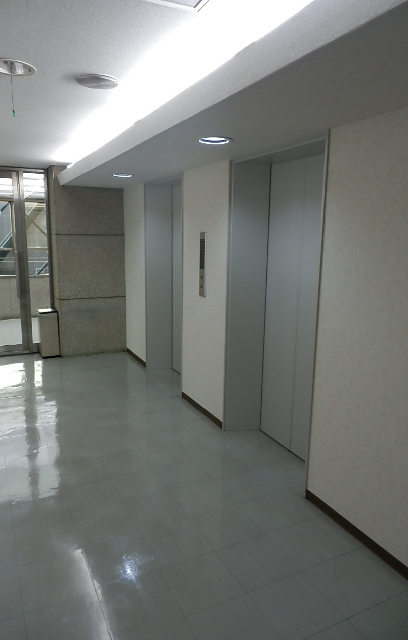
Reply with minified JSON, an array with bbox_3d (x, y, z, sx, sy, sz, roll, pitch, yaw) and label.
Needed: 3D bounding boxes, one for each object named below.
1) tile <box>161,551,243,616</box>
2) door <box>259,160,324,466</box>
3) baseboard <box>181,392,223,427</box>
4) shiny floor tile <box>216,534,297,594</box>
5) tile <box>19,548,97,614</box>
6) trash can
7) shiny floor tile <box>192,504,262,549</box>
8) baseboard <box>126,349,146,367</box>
[{"bbox_3d":[-0.009,1.207,2.043,0.300,0.010,0.300,-4,12,-26],"label":"tile"},{"bbox_3d":[0.675,-0.048,3.108,0.050,2.080,0.790,-4,12,-26],"label":"door"},{"bbox_3d":[-0.021,0.801,3.991,0.012,0.062,0.790,-4,12,-26],"label":"baseboard"},{"bbox_3d":[0.259,1.187,2.176,0.300,0.010,0.300,-4,12,-26],"label":"shiny floor tile"},{"bbox_3d":[-0.679,1.197,2.040,0.300,0.010,0.300,-4,12,-26],"label":"tile"},{"bbox_3d":[-2.014,0.169,5.755,0.215,0.590,0.330,-4,12,-26],"label":"trash can"},{"bbox_3d":[0.125,1.134,2.439,0.300,0.010,0.300,-4,12,-26],"label":"shiny floor tile"},{"bbox_3d":[-0.861,0.475,5.638,0.012,0.062,0.785,-4,12,-26],"label":"baseboard"}]

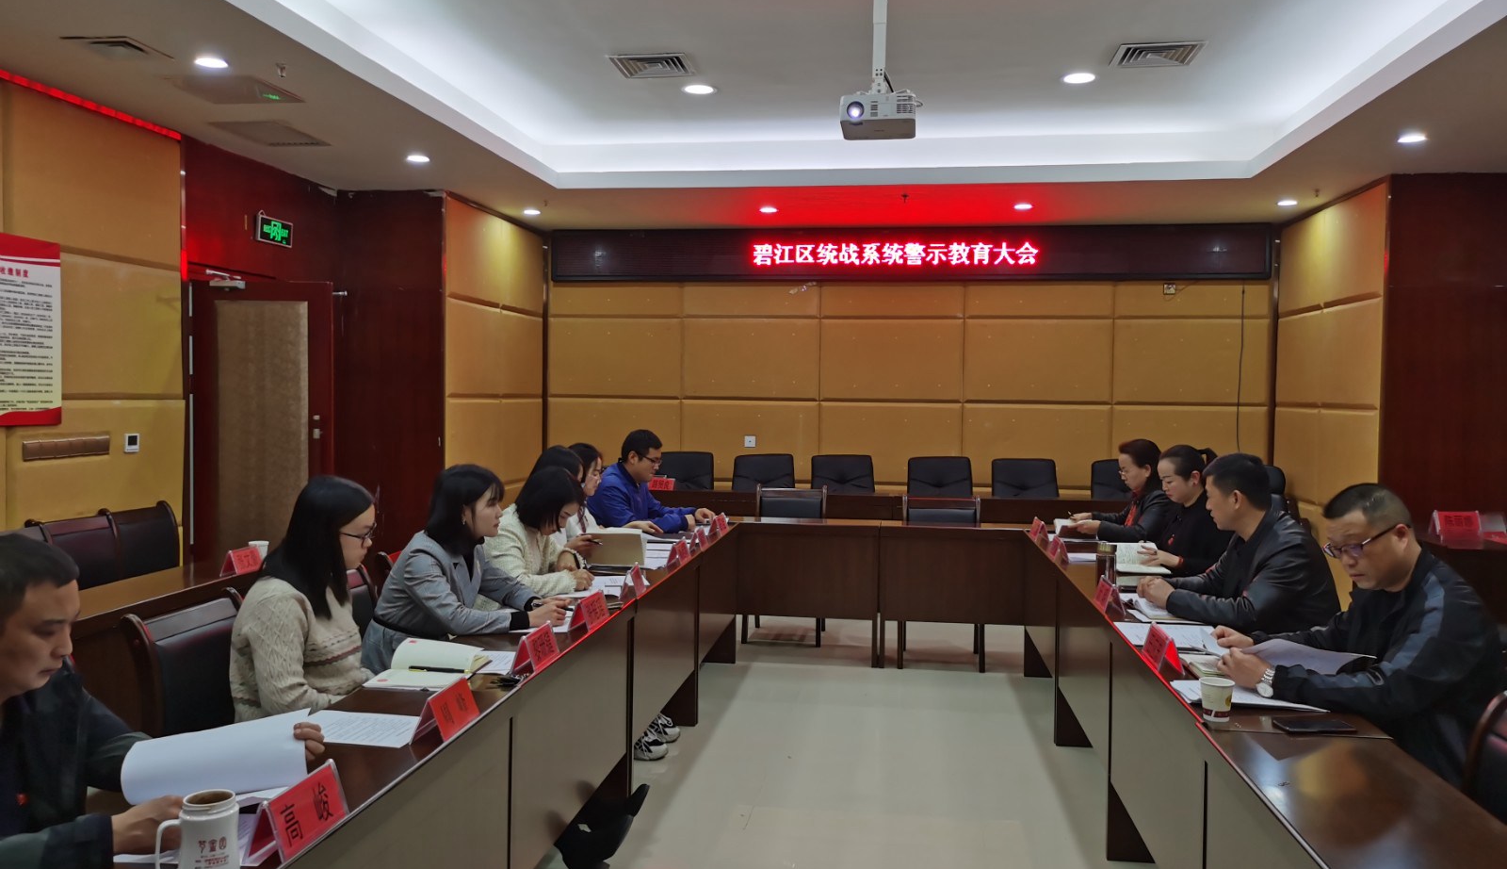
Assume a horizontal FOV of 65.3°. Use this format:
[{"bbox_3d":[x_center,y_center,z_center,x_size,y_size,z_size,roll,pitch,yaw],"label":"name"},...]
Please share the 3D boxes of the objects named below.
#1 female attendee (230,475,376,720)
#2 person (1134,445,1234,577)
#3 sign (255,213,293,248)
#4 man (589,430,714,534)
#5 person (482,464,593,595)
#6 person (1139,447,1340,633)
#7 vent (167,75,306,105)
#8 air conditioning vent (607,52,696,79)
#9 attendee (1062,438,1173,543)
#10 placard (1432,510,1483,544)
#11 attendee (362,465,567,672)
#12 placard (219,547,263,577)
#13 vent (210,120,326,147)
[{"bbox_3d":[-0.981,0.712,2.721,0.660,1.240,0.480,1,2,7],"label":"female attendee"},{"bbox_3d":[1.815,0.670,4.781,0.640,1.240,0.480,1,2,-1],"label":"person"},{"bbox_3d":[-2.755,-1.162,6.762,0.025,0.148,0.355,1,2,8],"label":"sign"},{"bbox_3d":[-0.515,0.601,5.862,0.750,1.250,0.550,1,2,13],"label":"man"},{"bbox_3d":[-0.701,0.696,4.083,0.680,1.180,0.500,1,2,16],"label":"person"},{"bbox_3d":[1.561,0.693,3.722,0.750,1.260,0.550,1,2,8],"label":"person"},{"bbox_3d":[-2.245,-1.470,5.053,0.430,0.030,0.430,1,2,8],"label":"vent"},{"bbox_3d":[-0.501,-1.864,5.912,0.390,0.040,0.390,1,2,7],"label":"air conditioning vent"},{"bbox_3d":[1.809,0.641,5.665,0.700,1.235,0.500,1,2,2],"label":"attendee"},{"bbox_3d":[3.486,0.462,5.840,0.205,0.105,0.070,1,2,7],"label":"placard"},{"bbox_3d":[-0.828,0.698,3.518,0.800,1.220,0.500,1,2,7],"label":"attendee"},{"bbox_3d":[-1.930,0.473,4.450,0.065,0.092,0.205,1,2,7],"label":"placard"},{"bbox_3d":[-2.460,-1.549,6.016,0.390,0.040,0.560,1,2,7],"label":"vent"}]

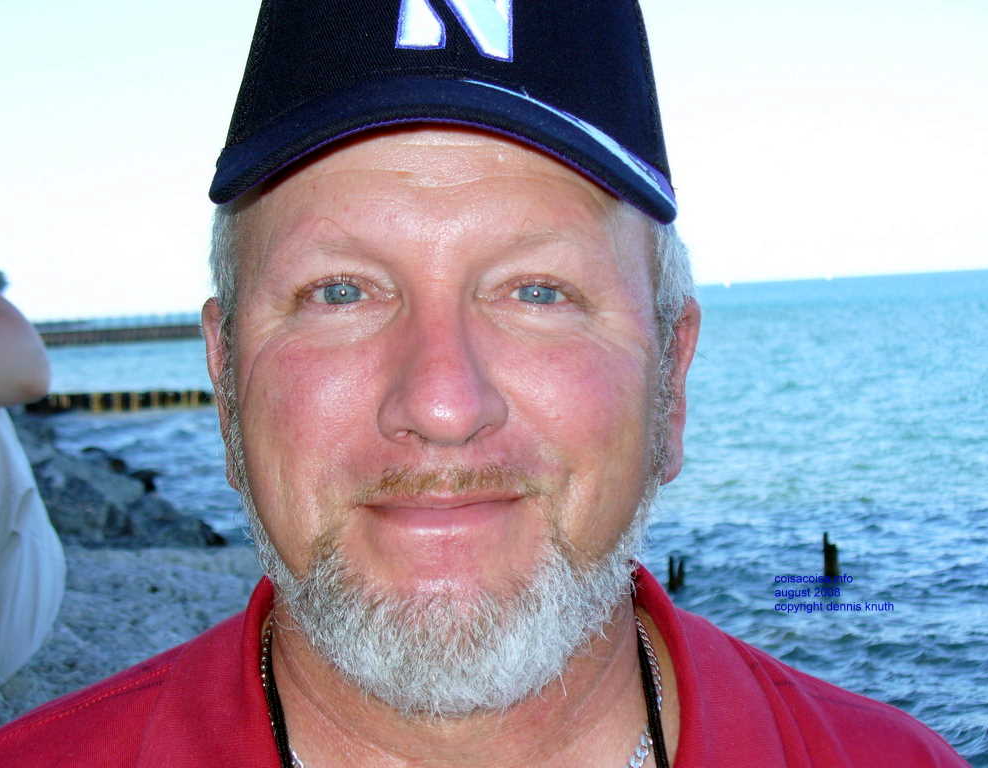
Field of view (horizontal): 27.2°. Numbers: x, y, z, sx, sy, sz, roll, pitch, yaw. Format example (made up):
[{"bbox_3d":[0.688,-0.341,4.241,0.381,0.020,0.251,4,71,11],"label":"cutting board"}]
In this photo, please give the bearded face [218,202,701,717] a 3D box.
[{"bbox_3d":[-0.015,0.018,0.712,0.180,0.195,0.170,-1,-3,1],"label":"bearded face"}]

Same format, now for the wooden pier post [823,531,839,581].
[{"bbox_3d":[4.450,2.280,27.000,0.190,0.630,0.190,-3,2,0],"label":"wooden pier post"}]

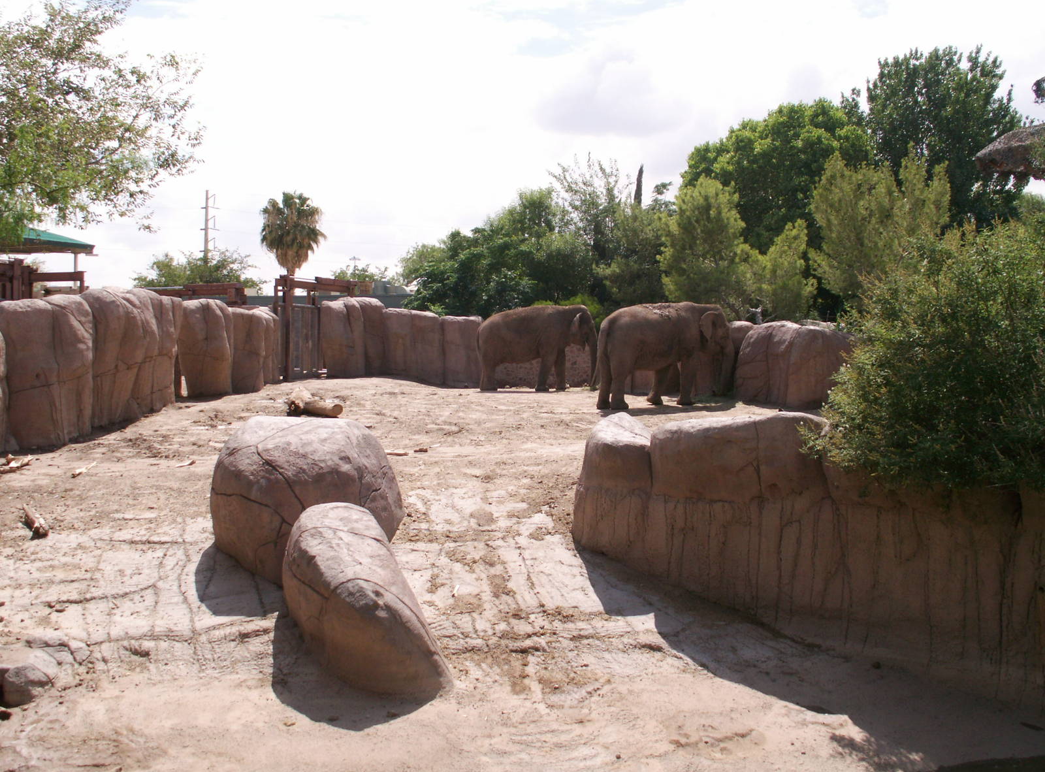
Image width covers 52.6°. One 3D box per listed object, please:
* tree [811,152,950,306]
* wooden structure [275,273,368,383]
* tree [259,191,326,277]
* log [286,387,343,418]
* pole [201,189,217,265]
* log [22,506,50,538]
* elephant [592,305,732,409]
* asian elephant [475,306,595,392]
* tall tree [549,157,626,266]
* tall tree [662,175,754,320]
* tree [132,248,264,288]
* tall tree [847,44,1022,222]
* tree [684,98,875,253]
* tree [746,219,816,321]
[{"bbox_3d":[10.098,-3.587,29.821,3.840,5.950,3.840,0,4,0],"label":"tree"},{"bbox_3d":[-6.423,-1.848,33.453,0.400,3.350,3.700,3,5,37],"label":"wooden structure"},{"bbox_3d":[-12.741,-6.441,58.298,3.700,8.341,3.700,2,4,0],"label":"tree"},{"bbox_3d":[-4.342,0.367,22.081,1.080,0.420,0.600,1,4,20],"label":"log"},{"bbox_3d":[-41.956,-17.553,140.607,2.200,16.977,1.200,2,4,0],"label":"pole"},{"bbox_3d":[-4.989,1.388,10.825,0.200,0.200,0.950,-2,5,-27],"label":"log"},{"bbox_3d":[3.405,-0.736,25.400,3.400,2.460,1.300,0,5,-26],"label":"elephant"},{"bbox_3d":[0.415,-1.038,28.999,3.200,2.340,1.150,0,4,-6],"label":"asian elephant"},{"bbox_3d":[2.480,-5.018,43.306,3.300,8.562,3.300,2,4,0],"label":"tall tree"},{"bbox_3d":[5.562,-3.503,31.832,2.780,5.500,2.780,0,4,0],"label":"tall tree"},{"bbox_3d":[-15.466,-4.121,50.169,6.100,4.715,5.600,2,4,0],"label":"tree"},{"bbox_3d":[16.591,-7.417,42.583,7.250,12.390,7.250,0,4,0],"label":"tall tree"},{"bbox_3d":[10.862,-6.505,46.414,8.300,11.585,7.600,2,4,0],"label":"tree"},{"bbox_3d":[7.588,-2.738,30.884,1.950,4.110,1.950,0,4,0],"label":"tree"}]

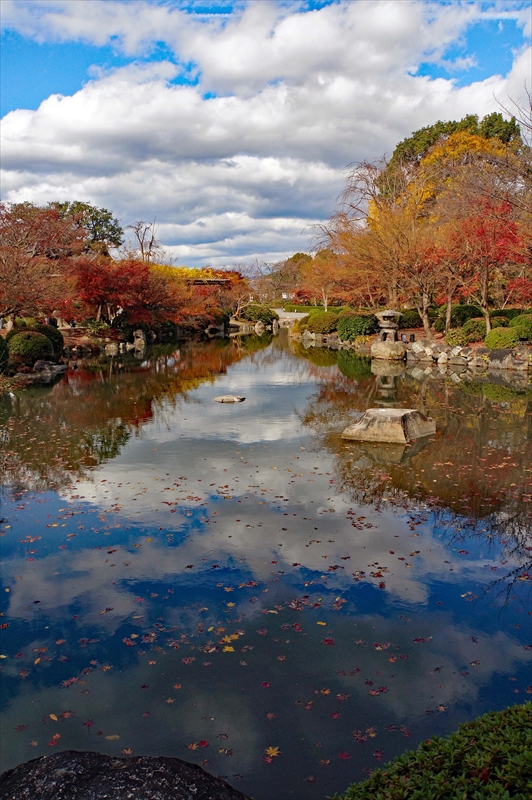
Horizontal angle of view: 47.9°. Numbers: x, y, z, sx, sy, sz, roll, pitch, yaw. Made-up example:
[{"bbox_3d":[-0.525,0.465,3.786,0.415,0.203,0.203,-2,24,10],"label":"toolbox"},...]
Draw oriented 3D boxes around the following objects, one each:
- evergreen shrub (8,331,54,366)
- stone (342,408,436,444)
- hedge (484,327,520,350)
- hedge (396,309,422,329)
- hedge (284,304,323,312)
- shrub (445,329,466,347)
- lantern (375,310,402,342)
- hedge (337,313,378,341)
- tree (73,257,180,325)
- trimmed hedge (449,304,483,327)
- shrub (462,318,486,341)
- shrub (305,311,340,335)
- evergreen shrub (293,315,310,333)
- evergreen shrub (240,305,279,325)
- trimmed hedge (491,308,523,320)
[{"bbox_3d":[-7.432,-1.616,19.000,1.470,1.150,1.400,-4,10,-21],"label":"evergreen shrub"},{"bbox_3d":[1.950,0.384,9.380,1.420,0.370,1.050,2,9,14],"label":"stone"},{"bbox_3d":[8.011,-2.073,20.337,1.164,0.764,1.164,4,10,21],"label":"hedge"},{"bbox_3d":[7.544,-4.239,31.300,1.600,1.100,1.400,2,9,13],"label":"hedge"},{"bbox_3d":[4.381,-9.575,63.288,5.358,0.814,1.100,4,10,25],"label":"hedge"},{"bbox_3d":[6.832,-2.226,21.528,0.786,0.670,0.786,3,10,17],"label":"shrub"},{"bbox_3d":[4.521,-2.680,21.858,1.059,1.183,1.059,2,10,11],"label":"lantern"},{"bbox_3d":[4.297,-3.410,28.000,2.000,1.320,1.800,1,9,9],"label":"hedge"},{"bbox_3d":[-7.214,-5.611,31.000,5.500,3.600,4.600,-2,9,-13],"label":"tree"},{"bbox_3d":[10.134,-4.246,30.300,1.650,1.180,1.500,3,10,18],"label":"trimmed hedge"},{"bbox_3d":[7.863,-2.635,22.500,1.050,1.000,1.050,3,10,19],"label":"shrub"},{"bbox_3d":[3.199,-4.322,33.649,1.773,1.309,1.773,1,10,5],"label":"shrub"},{"bbox_3d":[2.116,-4.391,34.752,1.101,1.087,1.101,1,10,3],"label":"evergreen shrub"},{"bbox_3d":[-0.446,-6.345,44.564,2.899,1.560,2.500,0,10,-1],"label":"evergreen shrub"},{"bbox_3d":[11.717,-4.023,29.237,1.641,0.890,1.641,4,10,21],"label":"trimmed hedge"}]

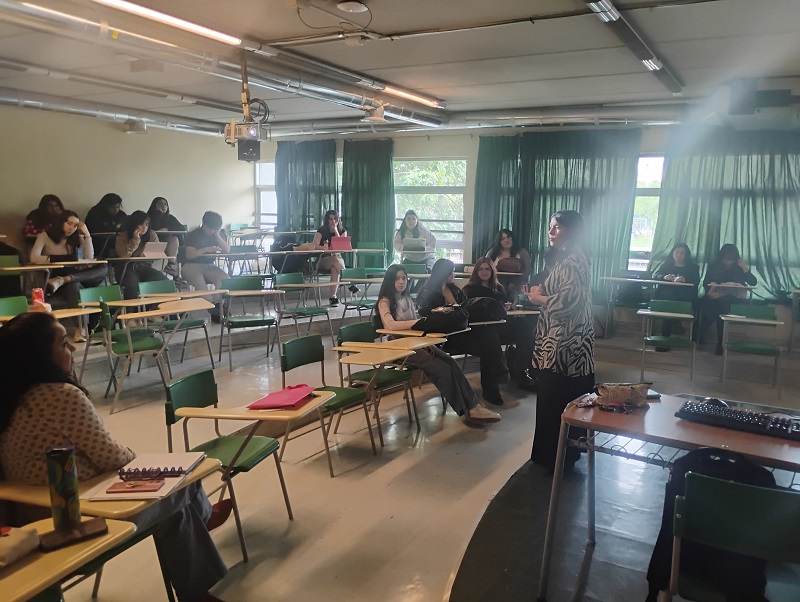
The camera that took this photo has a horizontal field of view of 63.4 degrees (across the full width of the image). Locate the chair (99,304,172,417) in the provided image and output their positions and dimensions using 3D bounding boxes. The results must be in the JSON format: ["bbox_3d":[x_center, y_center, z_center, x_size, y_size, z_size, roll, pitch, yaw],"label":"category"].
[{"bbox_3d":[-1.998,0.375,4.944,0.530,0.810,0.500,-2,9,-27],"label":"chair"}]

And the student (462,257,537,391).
[{"bbox_3d":[0.961,0.197,6.320,0.550,1.230,0.750,-5,11,-38],"label":"student"}]

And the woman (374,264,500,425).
[{"bbox_3d":[0.250,0.347,5.291,0.980,1.250,0.520,6,9,31],"label":"woman"}]

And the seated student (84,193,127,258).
[{"bbox_3d":[-3.945,-0.829,8.738,0.560,1.250,0.720,-7,12,-44],"label":"seated student"}]

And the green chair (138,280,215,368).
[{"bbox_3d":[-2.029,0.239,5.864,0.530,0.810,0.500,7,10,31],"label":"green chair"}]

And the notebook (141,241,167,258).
[{"bbox_3d":[-2.824,-0.599,7.484,0.270,0.185,0.180,-3,10,-30],"label":"notebook"}]

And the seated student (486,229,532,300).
[{"bbox_3d":[1.440,-0.300,8.600,0.600,1.270,0.750,5,9,25],"label":"seated student"}]

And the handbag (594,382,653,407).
[{"bbox_3d":[0.918,0.388,2.670,0.225,0.100,0.090,1,8,-5],"label":"handbag"}]

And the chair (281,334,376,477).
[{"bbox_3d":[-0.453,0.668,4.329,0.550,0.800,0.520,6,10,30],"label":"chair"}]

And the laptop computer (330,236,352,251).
[{"bbox_3d":[-0.856,-0.845,9.482,0.290,0.185,0.180,-1,9,-14],"label":"laptop computer"}]

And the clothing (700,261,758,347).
[{"bbox_3d":[3.963,0.004,7.841,0.600,0.970,0.680,5,9,25],"label":"clothing"}]

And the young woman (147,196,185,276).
[{"bbox_3d":[-3.336,-0.832,9.233,0.750,1.250,0.500,8,11,41],"label":"young woman"}]

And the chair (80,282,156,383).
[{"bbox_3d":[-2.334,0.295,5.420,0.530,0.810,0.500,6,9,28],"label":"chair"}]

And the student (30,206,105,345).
[{"bbox_3d":[-3.357,-0.278,6.580,0.700,1.250,0.750,-5,11,-40],"label":"student"}]

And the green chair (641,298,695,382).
[{"bbox_3d":[2.854,0.427,6.842,0.480,0.810,0.540,4,9,19],"label":"green chair"}]

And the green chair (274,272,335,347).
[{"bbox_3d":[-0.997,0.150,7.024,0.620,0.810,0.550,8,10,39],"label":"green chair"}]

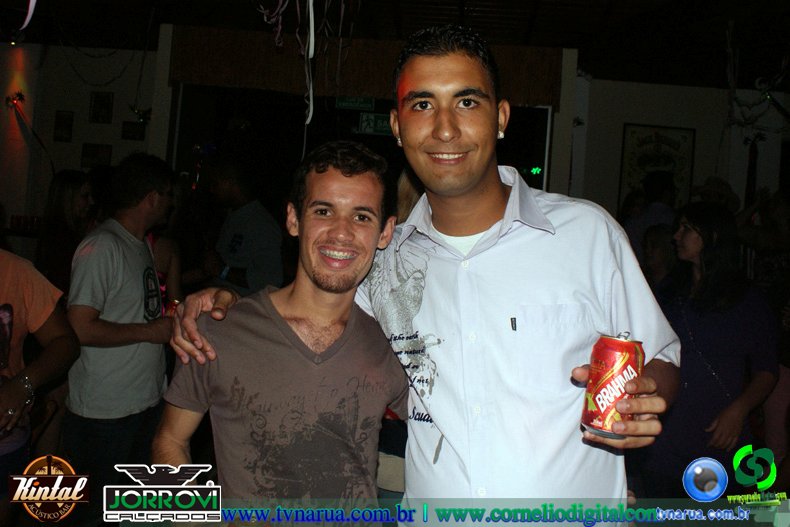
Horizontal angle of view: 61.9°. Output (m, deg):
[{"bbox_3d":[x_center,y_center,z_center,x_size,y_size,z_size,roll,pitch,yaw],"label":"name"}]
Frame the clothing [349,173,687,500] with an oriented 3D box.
[{"bbox_3d":[0.150,0.205,1.070,0.560,0.720,0.330,-2,-2,9],"label":"clothing"}]

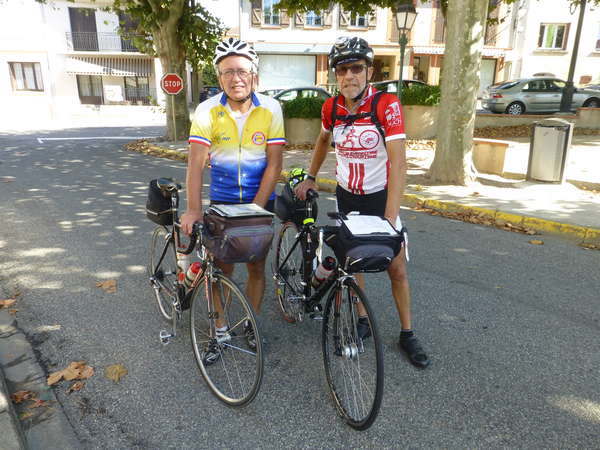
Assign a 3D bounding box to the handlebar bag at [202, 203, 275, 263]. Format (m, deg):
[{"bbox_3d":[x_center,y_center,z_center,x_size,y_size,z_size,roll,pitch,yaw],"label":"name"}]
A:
[{"bbox_3d":[-0.290,0.039,1.951,0.260,0.220,0.210,-3,15,-32],"label":"handlebar bag"}]

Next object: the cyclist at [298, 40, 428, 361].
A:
[{"bbox_3d":[0.360,-0.115,2.403,0.720,1.810,0.580,2,16,4],"label":"cyclist"}]

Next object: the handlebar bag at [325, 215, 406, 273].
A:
[{"bbox_3d":[0.292,0.082,1.869,0.250,0.190,0.220,3,15,-13],"label":"handlebar bag"}]

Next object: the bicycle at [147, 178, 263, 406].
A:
[{"bbox_3d":[-0.646,0.300,2.456,0.440,0.990,1.680,-3,15,-34],"label":"bicycle"}]

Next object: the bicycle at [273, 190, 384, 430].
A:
[{"bbox_3d":[0.090,0.316,2.410,0.440,0.990,1.680,1,15,-19],"label":"bicycle"}]

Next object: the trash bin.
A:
[{"bbox_3d":[4.104,-1.225,6.957,0.580,0.967,0.420,6,17,20],"label":"trash bin"}]

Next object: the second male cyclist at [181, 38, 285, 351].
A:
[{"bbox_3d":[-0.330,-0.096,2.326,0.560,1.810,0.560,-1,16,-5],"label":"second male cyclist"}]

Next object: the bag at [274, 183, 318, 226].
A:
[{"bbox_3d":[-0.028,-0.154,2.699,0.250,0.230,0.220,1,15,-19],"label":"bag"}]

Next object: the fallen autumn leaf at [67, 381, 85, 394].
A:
[{"bbox_3d":[-1.199,0.860,2.223,0.060,0.030,0.100,9,19,29],"label":"fallen autumn leaf"}]

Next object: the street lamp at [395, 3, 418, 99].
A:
[{"bbox_3d":[2.885,-4.279,11.813,0.600,3.676,0.600,0,16,0],"label":"street lamp"}]

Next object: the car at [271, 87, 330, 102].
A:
[{"bbox_3d":[-0.245,-5.312,18.501,4.000,1.460,1.720,-1,16,-3],"label":"car"}]

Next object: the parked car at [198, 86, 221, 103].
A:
[{"bbox_3d":[-3.858,-5.834,20.167,1.750,1.500,4.100,-2,16,-8],"label":"parked car"}]

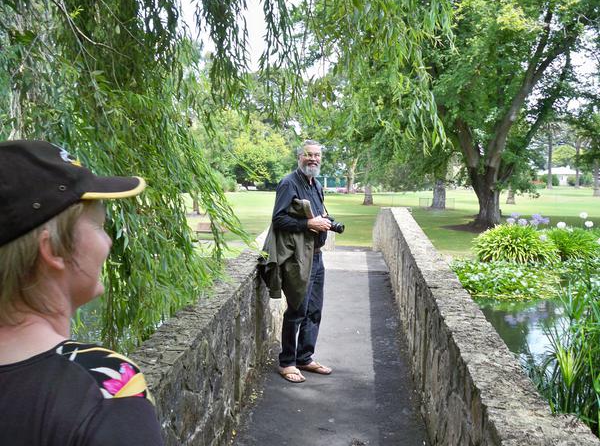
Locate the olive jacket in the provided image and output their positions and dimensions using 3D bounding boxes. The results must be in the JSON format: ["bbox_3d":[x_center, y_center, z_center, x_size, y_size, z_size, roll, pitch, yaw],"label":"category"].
[{"bbox_3d":[-0.089,0.232,4.330,0.420,0.780,0.280,3,6,34],"label":"olive jacket"}]

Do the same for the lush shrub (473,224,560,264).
[{"bbox_3d":[4.389,0.436,12.300,1.700,0.780,1.450,2,5,18],"label":"lush shrub"}]

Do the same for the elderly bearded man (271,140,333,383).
[{"bbox_3d":[0.011,0.270,4.480,0.460,1.760,0.520,3,6,34],"label":"elderly bearded man"}]

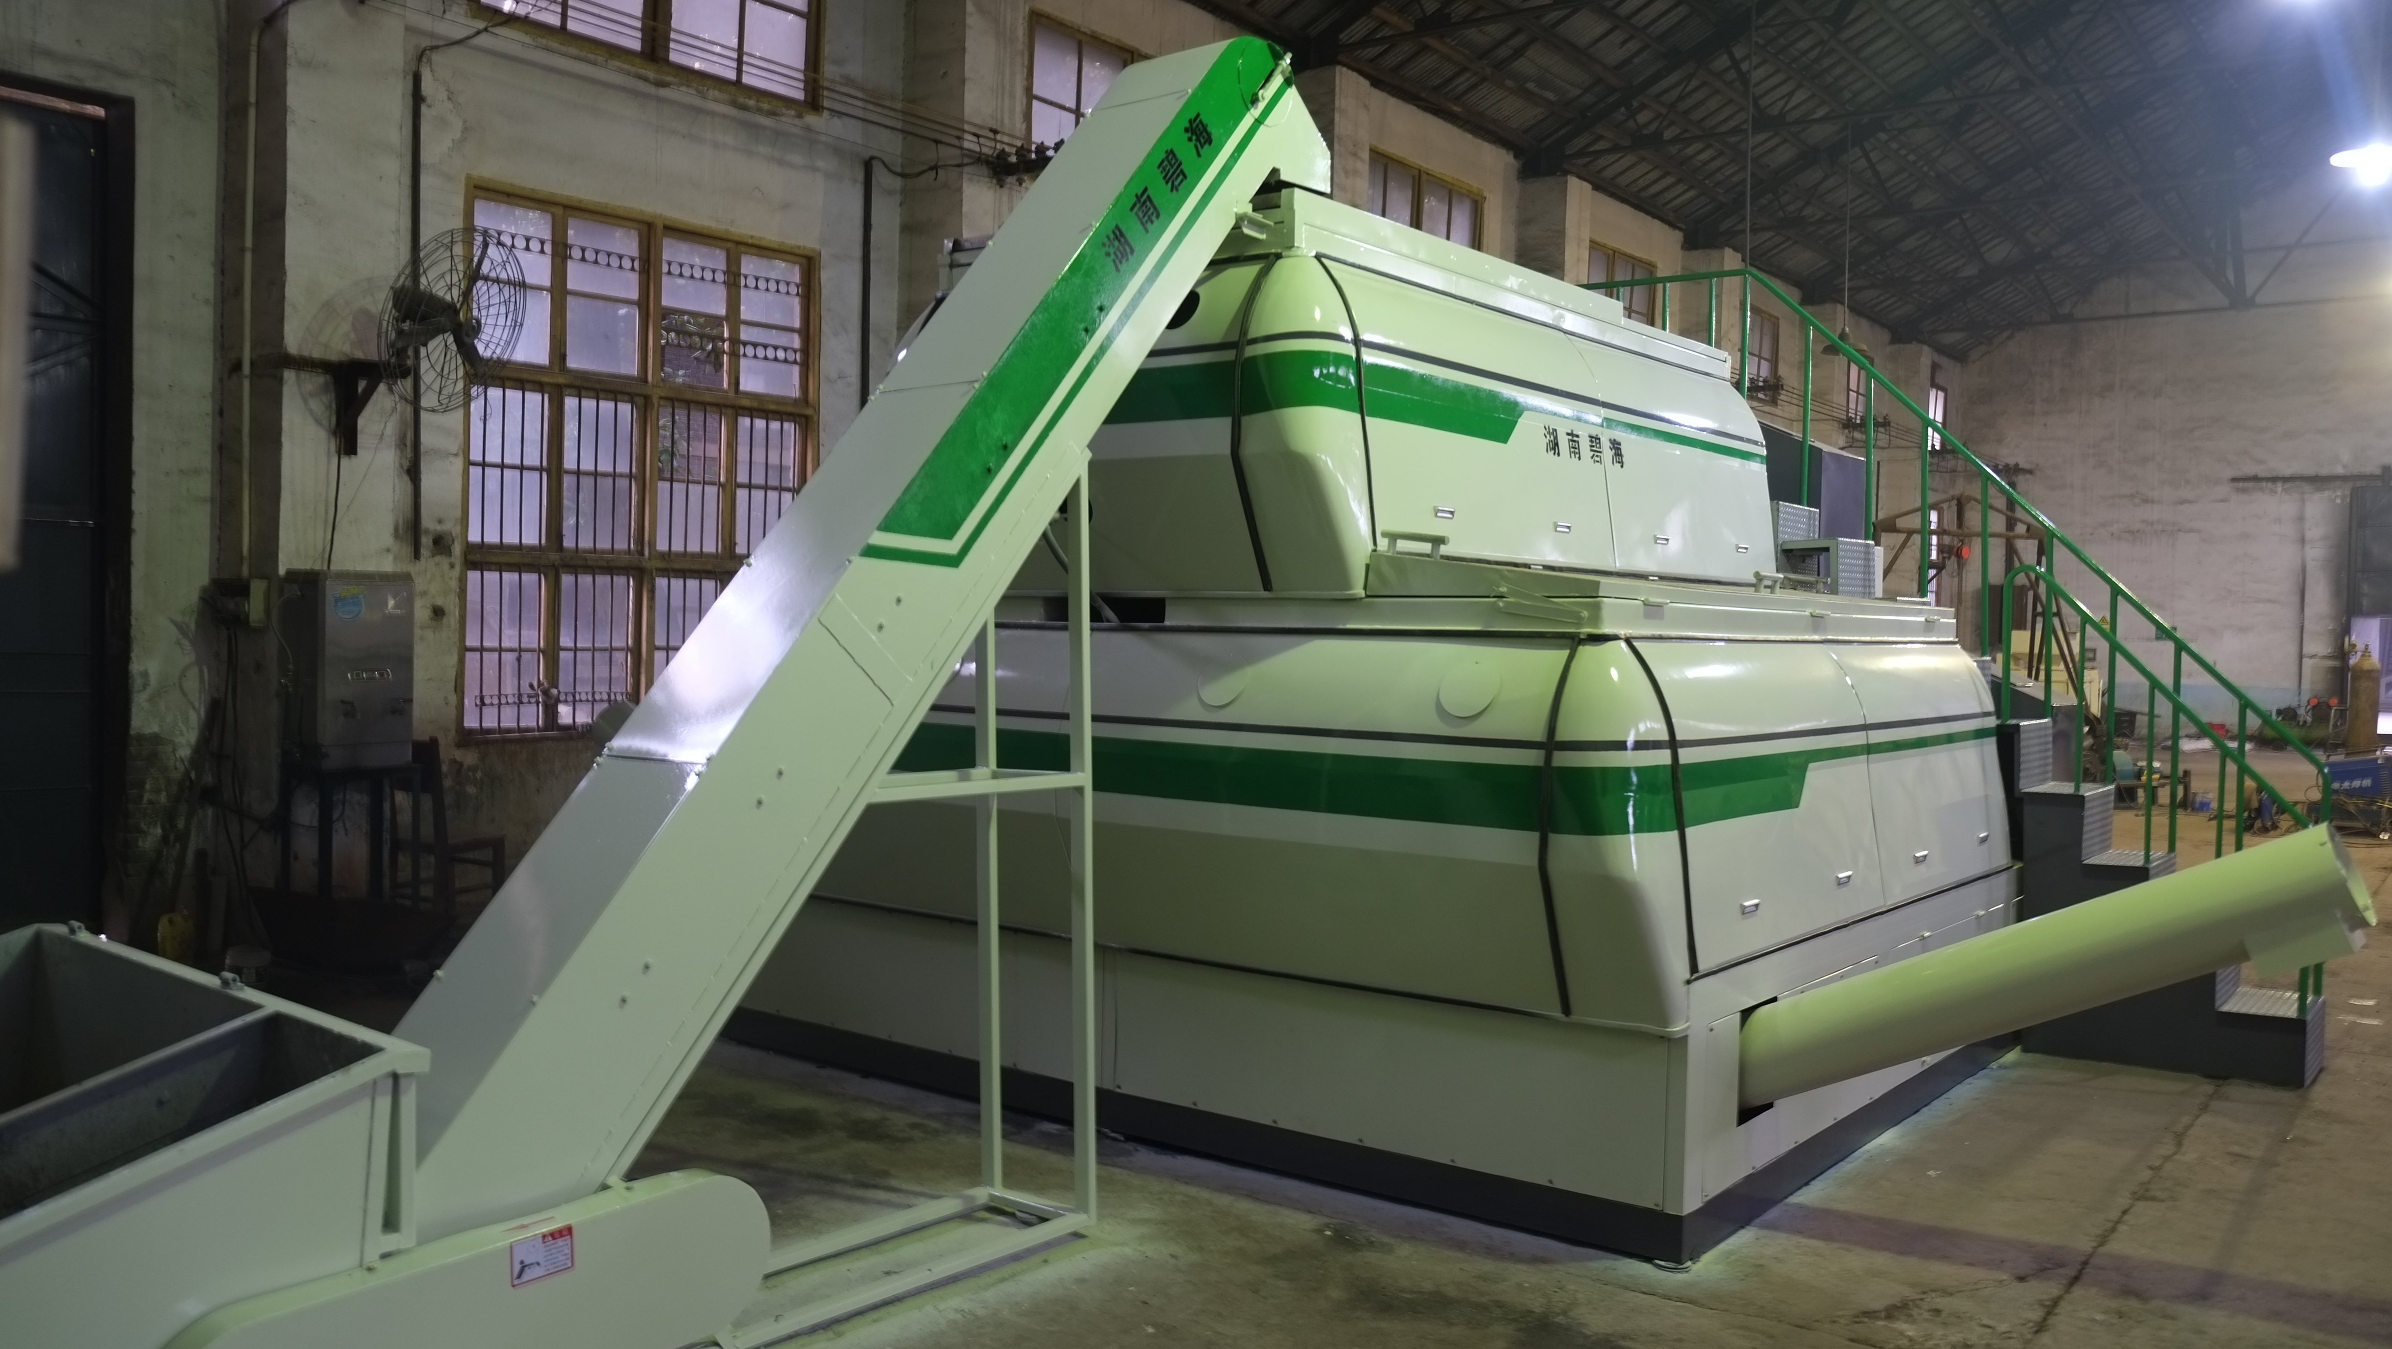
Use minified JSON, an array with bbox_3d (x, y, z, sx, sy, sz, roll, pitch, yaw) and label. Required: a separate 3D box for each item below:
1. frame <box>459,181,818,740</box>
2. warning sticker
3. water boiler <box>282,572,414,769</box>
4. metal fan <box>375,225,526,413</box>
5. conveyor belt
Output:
[{"bbox_3d":[-2.804,-1.019,9.263,0.120,2.646,2.104,2,2,38],"label":"frame"},{"bbox_3d":[-1.087,0.968,2.986,0.005,0.070,0.112,2,2,38],"label":"warning sticker"},{"bbox_3d":[-3.504,-0.021,7.420,0.330,0.792,0.388,2,2,38],"label":"water boiler"},{"bbox_3d":[-3.116,-1.476,7.396,0.380,0.770,0.770,19,7,16],"label":"metal fan"},{"bbox_3d":[-0.673,-0.158,3.886,0.334,2.939,2.868,2,2,38],"label":"conveyor belt"}]

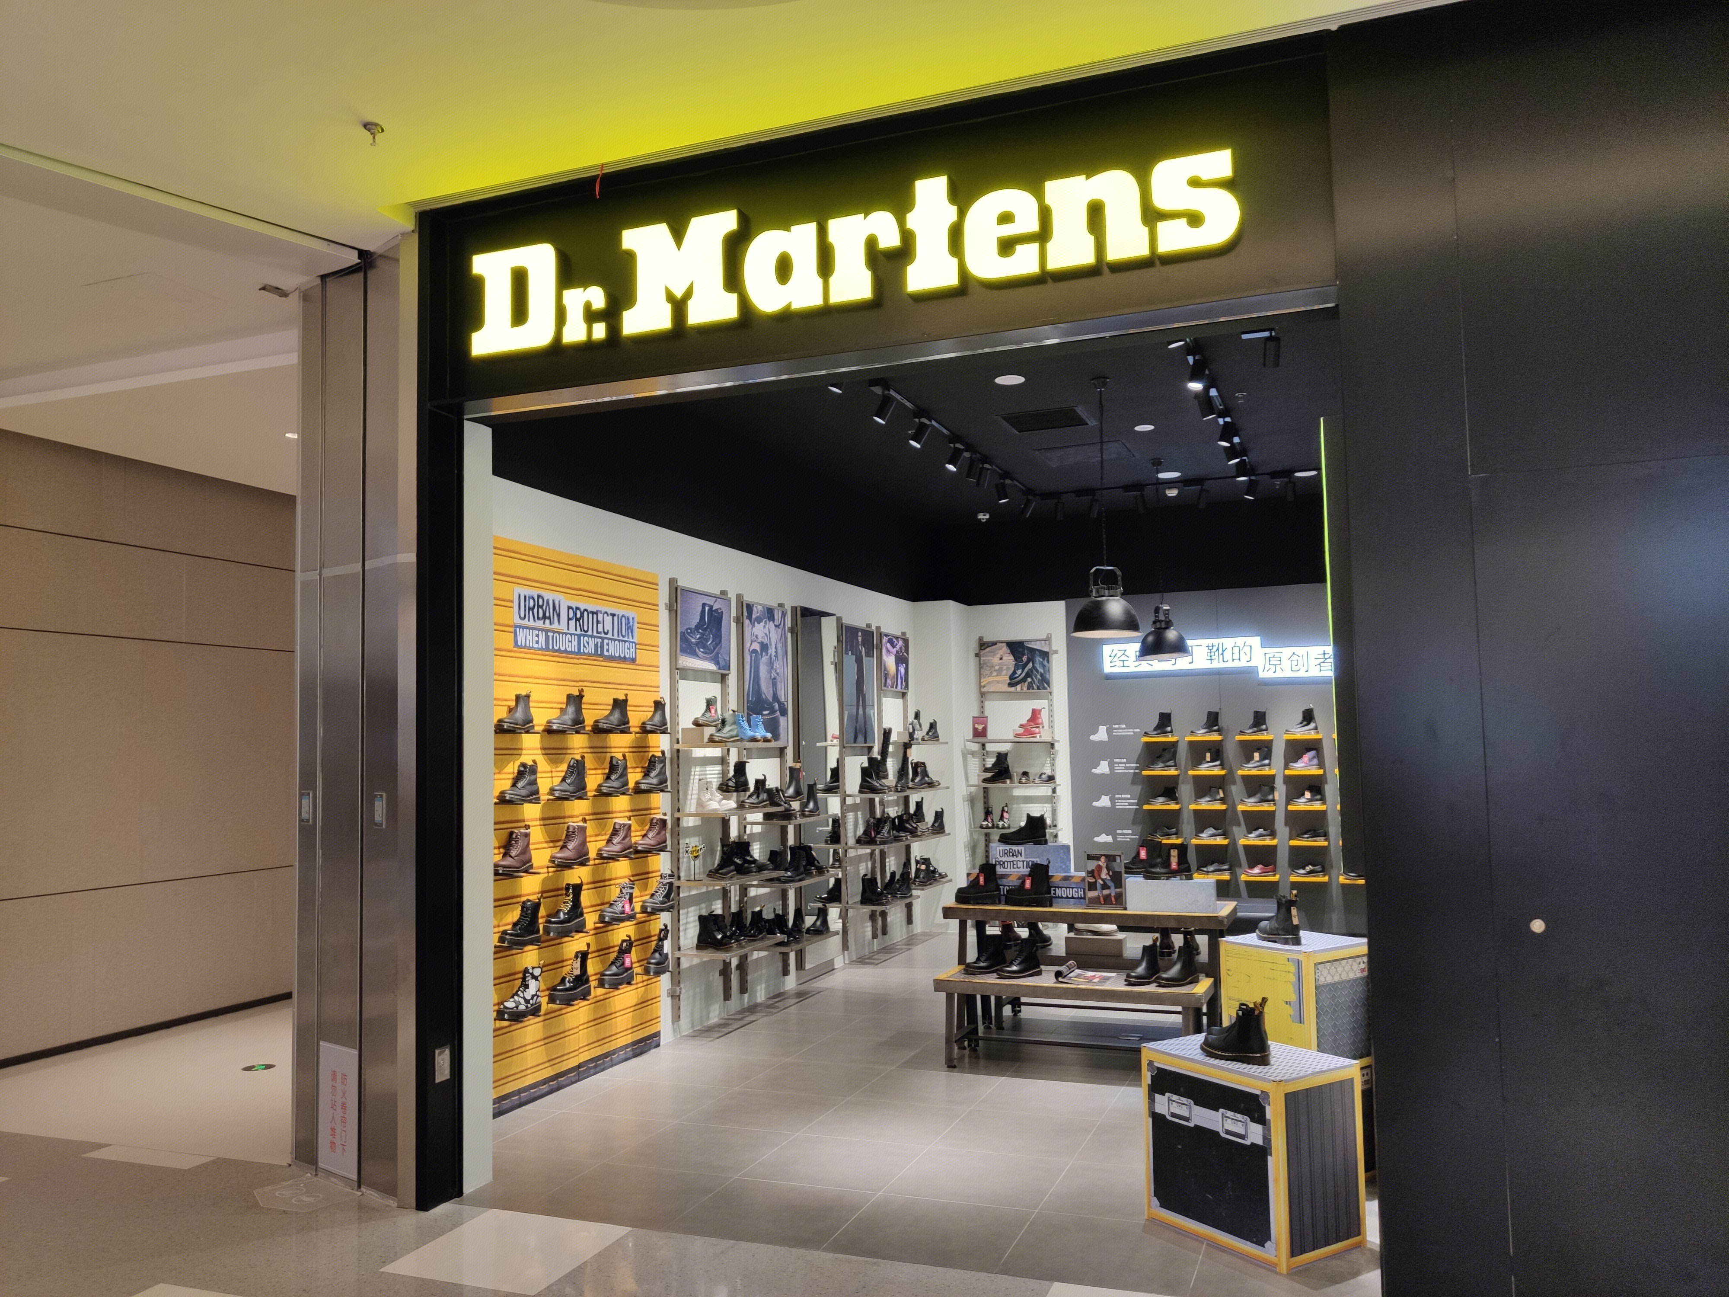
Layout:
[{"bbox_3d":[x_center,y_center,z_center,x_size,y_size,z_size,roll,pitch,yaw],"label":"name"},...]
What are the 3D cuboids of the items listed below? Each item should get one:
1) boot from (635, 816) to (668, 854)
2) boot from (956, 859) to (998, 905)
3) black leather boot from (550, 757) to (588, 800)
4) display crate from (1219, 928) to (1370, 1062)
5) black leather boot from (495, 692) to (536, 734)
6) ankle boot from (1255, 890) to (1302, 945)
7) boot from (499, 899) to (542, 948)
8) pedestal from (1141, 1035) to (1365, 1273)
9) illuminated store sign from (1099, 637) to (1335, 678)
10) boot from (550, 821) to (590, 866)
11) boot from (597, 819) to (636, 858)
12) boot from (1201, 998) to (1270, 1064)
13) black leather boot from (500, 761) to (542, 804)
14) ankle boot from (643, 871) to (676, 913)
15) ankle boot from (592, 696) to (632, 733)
[{"bbox_3d":[-1.186,1.032,7.248,0.100,0.208,0.270,-3,-5,21],"label":"boot"},{"bbox_3d":[0.637,1.325,7.309,0.262,0.222,0.106,-2,-5,14],"label":"boot"},{"bbox_3d":[-1.485,0.651,6.513,0.104,0.219,0.277,-3,-5,25],"label":"black leather boot"},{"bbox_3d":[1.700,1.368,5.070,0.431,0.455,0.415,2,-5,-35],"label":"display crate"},{"bbox_3d":[-1.609,0.297,6.019,0.106,0.183,0.275,-3,-5,21],"label":"black leather boot"},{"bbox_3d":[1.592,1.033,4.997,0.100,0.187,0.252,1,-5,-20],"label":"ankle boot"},{"bbox_3d":[-1.614,1.282,6.108,0.108,0.212,0.275,-3,-5,19],"label":"boot"},{"bbox_3d":[1.329,1.702,4.476,0.402,0.594,0.600,1,-5,-33],"label":"pedestal"},{"bbox_3d":[3.161,0.103,11.584,2.059,0.368,0.080,-3,-4,21],"label":"illuminated store sign"},{"bbox_3d":[-1.440,0.956,6.358,0.108,0.213,0.282,-3,-5,21],"label":"boot"},{"bbox_3d":[-1.322,1.010,6.894,0.104,0.212,0.275,-3,-5,25],"label":"boot"},{"bbox_3d":[1.275,1.295,4.481,0.103,0.220,0.272,3,-6,-42],"label":"boot"},{"bbox_3d":[-1.629,0.630,6.151,0.100,0.200,0.270,-3,-5,21],"label":"black leather boot"},{"bbox_3d":[-1.126,1.341,7.150,0.110,0.213,0.282,-3,-5,21],"label":"ankle boot"},{"bbox_3d":[-1.314,0.349,6.780,0.107,0.185,0.285,-3,-5,21],"label":"ankle boot"}]

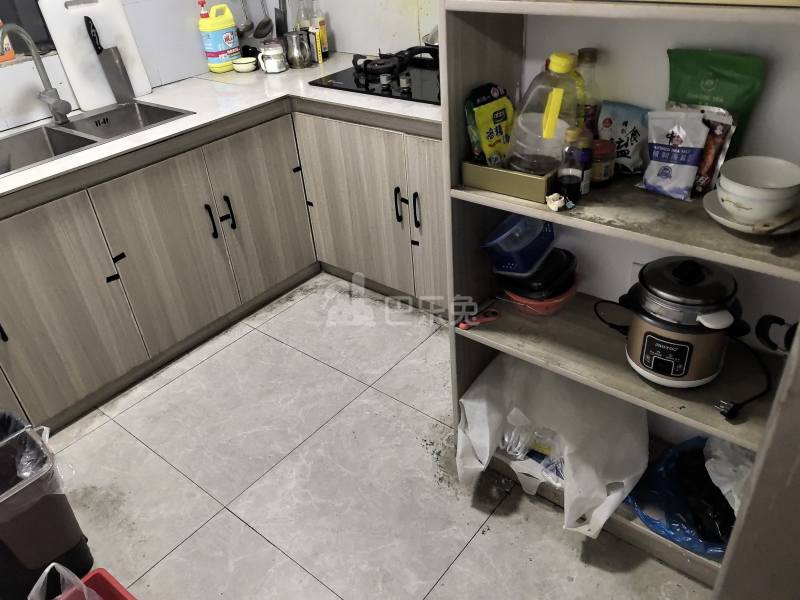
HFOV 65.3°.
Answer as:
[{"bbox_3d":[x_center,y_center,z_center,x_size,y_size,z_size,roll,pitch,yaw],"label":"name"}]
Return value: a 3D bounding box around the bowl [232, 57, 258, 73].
[{"bbox_3d":[-0.660,-1.010,2.685,0.110,0.047,0.110,-4,33,2],"label":"bowl"}]

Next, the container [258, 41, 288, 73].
[{"bbox_3d":[-0.536,-1.021,2.626,0.113,0.112,0.086,-10,33,-7],"label":"container"}]

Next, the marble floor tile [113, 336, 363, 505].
[{"bbox_3d":[-0.515,0.343,2.059,0.600,0.010,0.600,21,41,34],"label":"marble floor tile"}]

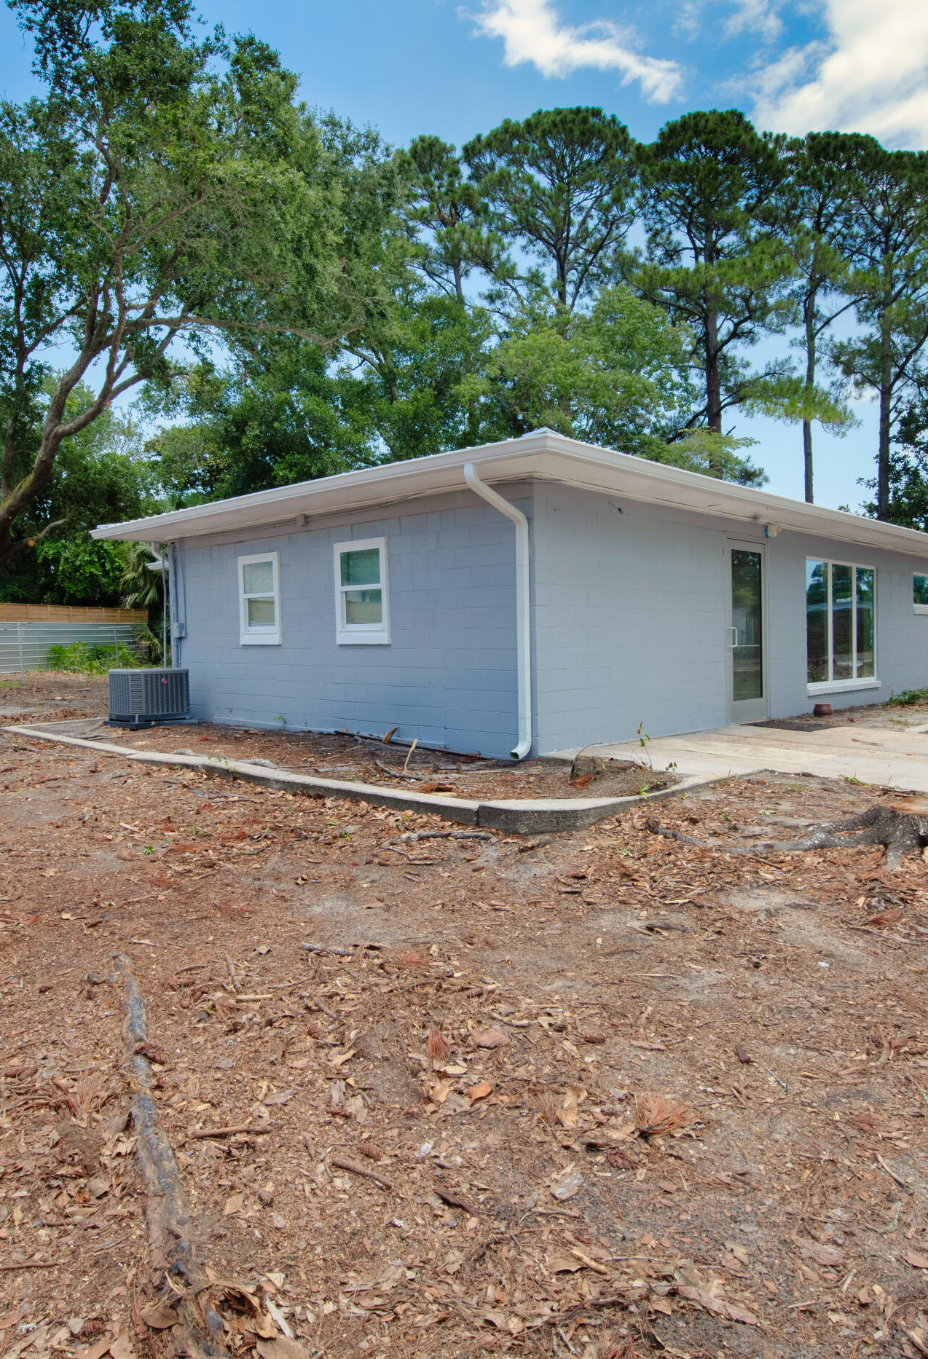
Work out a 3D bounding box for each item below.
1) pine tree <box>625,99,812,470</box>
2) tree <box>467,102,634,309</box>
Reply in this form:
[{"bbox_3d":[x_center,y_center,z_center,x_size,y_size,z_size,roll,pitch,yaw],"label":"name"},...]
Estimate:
[{"bbox_3d":[9.517,-10.592,31.518,7.600,20.600,7.600,-1,3,0],"label":"pine tree"},{"bbox_3d":[3.689,-11.655,34.504,7.200,22.498,7.200,0,3,6],"label":"tree"}]

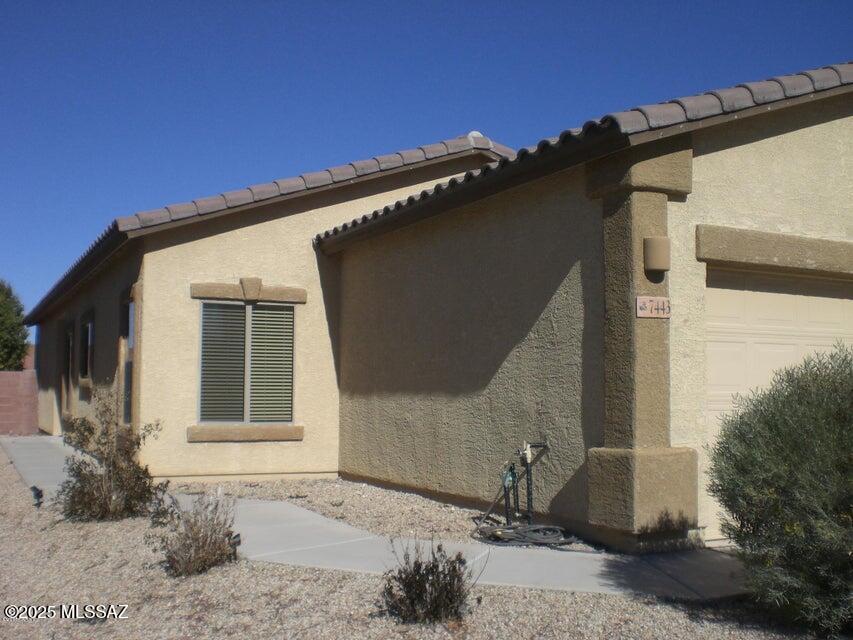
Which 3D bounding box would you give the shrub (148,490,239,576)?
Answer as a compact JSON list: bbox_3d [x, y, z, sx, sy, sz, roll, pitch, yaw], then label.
[{"bbox_3d":[-1.562,1.393,6.302,0.586,0.496,0.527,1,-5,-14],"label":"shrub"}]

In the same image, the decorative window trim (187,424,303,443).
[{"bbox_3d":[-2.230,1.401,11.591,1.461,0.194,0.088,3,-5,-27],"label":"decorative window trim"}]

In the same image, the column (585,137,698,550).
[{"bbox_3d":[1.673,0.156,7.336,0.611,3.179,0.555,3,-5,-27],"label":"column"}]

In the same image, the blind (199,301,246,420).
[{"bbox_3d":[-2.523,0.535,11.606,0.567,1.458,0.060,3,-5,-27],"label":"blind"}]

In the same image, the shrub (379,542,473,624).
[{"bbox_3d":[0.006,1.368,4.999,0.485,0.388,0.437,0,-5,0],"label":"shrub"}]

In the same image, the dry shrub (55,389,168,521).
[{"bbox_3d":[-3.034,1.255,9.076,1.066,1.186,0.981,2,-5,-18],"label":"dry shrub"}]

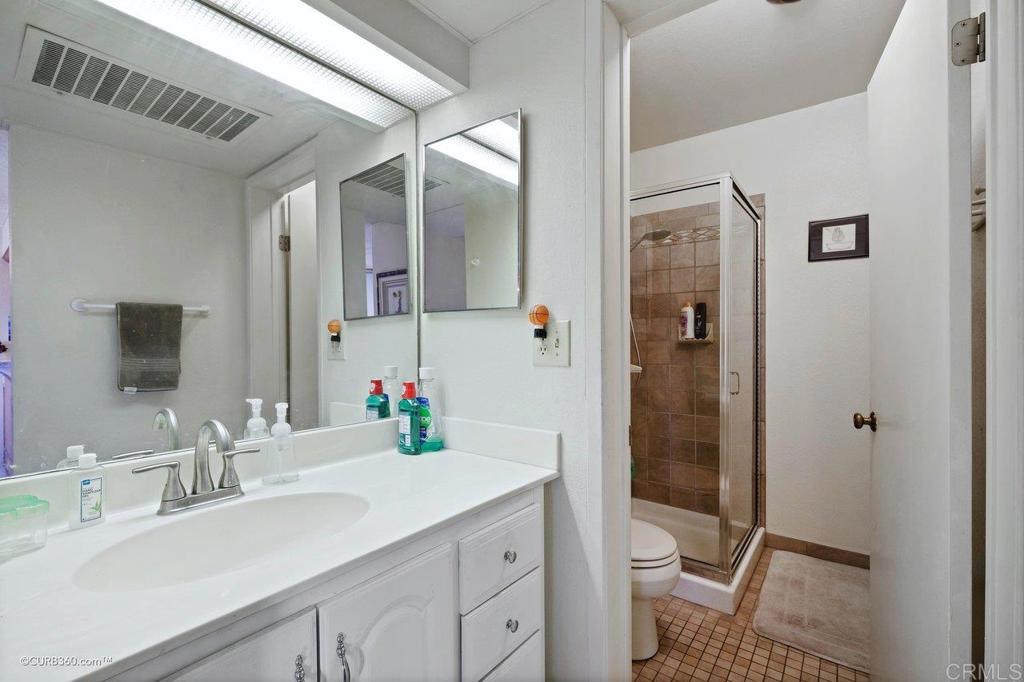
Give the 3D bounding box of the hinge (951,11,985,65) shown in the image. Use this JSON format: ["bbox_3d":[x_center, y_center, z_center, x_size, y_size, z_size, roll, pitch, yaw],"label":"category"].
[{"bbox_3d":[0.855,-0.565,0.800,0.050,0.088,0.020,0,-1,29],"label":"hinge"}]

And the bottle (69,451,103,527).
[{"bbox_3d":[-0.794,0.276,0.798,0.034,0.131,0.049,0,-1,39],"label":"bottle"}]

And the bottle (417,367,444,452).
[{"bbox_3d":[-0.267,0.217,1.379,0.085,0.264,0.062,0,-1,36],"label":"bottle"}]

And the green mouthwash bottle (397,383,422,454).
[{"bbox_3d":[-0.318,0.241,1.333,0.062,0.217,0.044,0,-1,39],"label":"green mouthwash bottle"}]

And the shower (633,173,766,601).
[{"bbox_3d":[0.902,0.224,2.416,0.810,1.940,0.800,0,-1,39],"label":"shower"}]

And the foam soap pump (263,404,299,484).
[{"bbox_3d":[-0.570,0.249,1.053,0.074,0.192,0.056,1,-1,-31],"label":"foam soap pump"}]

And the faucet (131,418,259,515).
[{"bbox_3d":[-0.619,0.252,0.876,0.165,0.182,0.224,0,-1,39],"label":"faucet"}]

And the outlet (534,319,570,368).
[{"bbox_3d":[0.111,0.008,1.169,0.121,0.122,0.011,0,-1,39],"label":"outlet"}]

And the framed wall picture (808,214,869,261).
[{"bbox_3d":[1.728,-0.549,2.258,0.267,0.221,0.020,0,-1,39],"label":"framed wall picture"}]

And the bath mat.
[{"bbox_3d":[1.443,1.183,1.939,0.530,0.020,0.860,0,-1,35],"label":"bath mat"}]

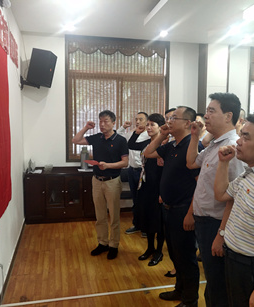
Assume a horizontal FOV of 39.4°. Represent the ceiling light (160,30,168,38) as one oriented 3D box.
[{"bbox_3d":[0.563,-1.788,5.335,0.120,0.060,0.120,-1,5,-11],"label":"ceiling light"}]

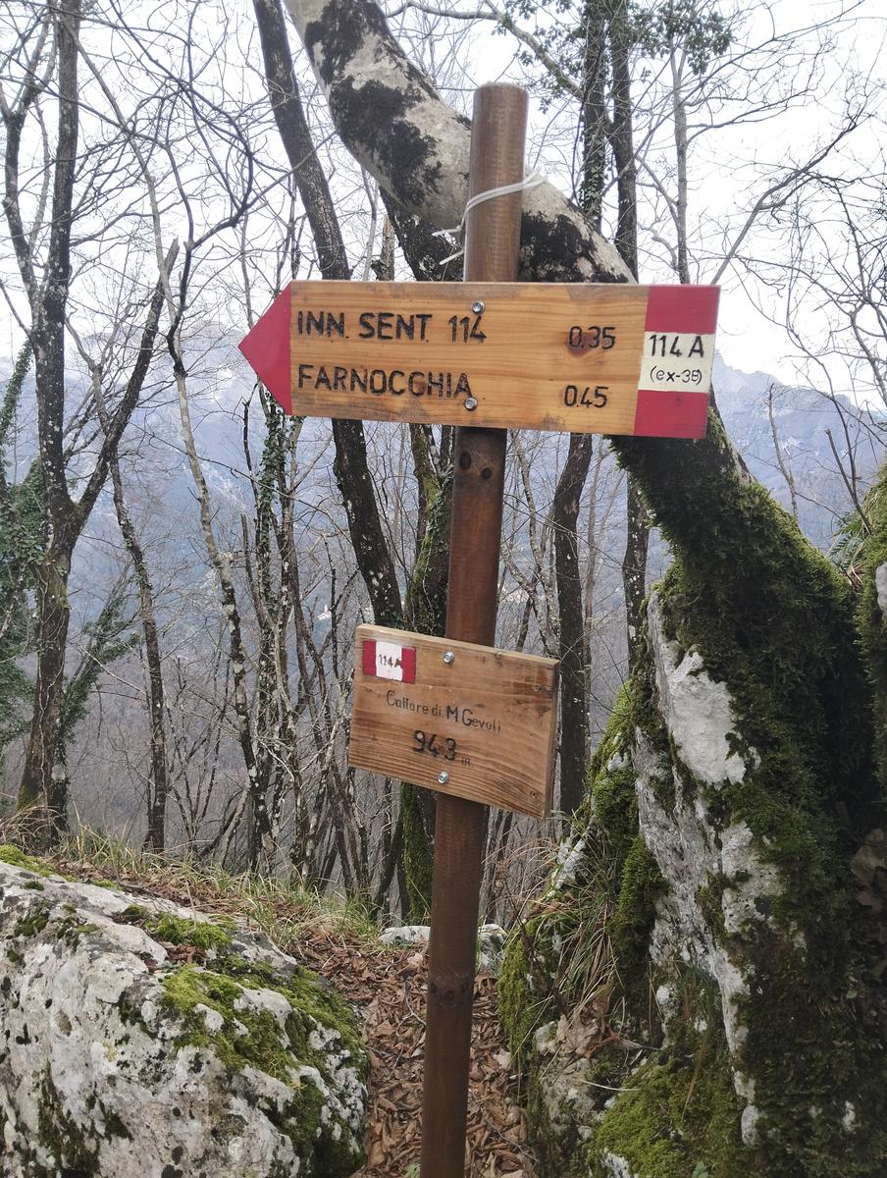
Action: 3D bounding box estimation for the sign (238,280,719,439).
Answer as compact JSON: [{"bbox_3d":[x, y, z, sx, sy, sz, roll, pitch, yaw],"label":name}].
[{"bbox_3d":[0.019,-0.263,0.997,0.546,0.152,0.021,6,12,15],"label":"sign"}]

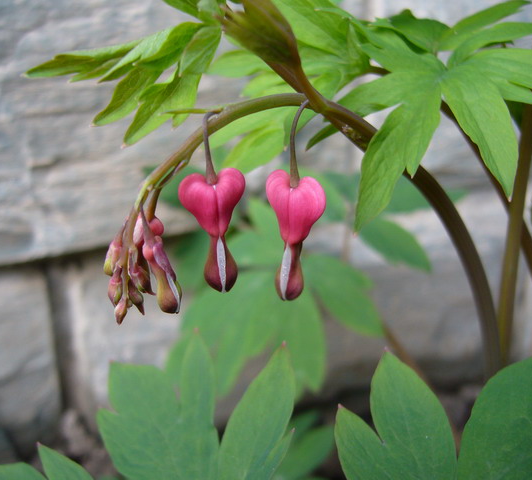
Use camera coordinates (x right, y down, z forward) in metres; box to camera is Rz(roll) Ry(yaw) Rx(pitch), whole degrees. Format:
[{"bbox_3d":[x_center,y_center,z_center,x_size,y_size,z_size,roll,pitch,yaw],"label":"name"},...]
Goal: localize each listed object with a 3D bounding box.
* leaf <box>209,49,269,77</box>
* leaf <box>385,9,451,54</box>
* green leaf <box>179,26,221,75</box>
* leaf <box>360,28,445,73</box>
[{"bbox_3d":[-0.010,-0.084,0.310,0.036,0.012,0.013,4,53,3],"label":"leaf"},{"bbox_3d":[0.072,-0.098,0.310,0.034,0.014,0.015,31,59,21],"label":"leaf"},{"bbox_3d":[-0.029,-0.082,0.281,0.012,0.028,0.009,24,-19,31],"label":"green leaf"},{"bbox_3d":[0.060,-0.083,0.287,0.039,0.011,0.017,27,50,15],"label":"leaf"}]

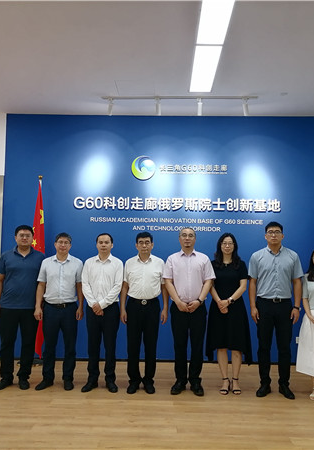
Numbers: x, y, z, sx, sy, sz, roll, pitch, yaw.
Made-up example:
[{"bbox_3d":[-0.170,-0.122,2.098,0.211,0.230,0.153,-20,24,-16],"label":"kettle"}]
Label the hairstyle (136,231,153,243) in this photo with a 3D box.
[{"bbox_3d":[-0.138,0.135,5.169,0.185,0.140,0.200,1,-4,-1],"label":"hairstyle"}]

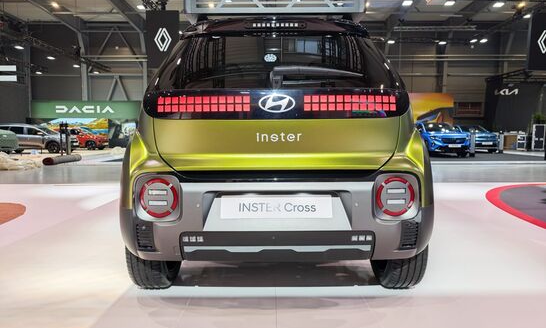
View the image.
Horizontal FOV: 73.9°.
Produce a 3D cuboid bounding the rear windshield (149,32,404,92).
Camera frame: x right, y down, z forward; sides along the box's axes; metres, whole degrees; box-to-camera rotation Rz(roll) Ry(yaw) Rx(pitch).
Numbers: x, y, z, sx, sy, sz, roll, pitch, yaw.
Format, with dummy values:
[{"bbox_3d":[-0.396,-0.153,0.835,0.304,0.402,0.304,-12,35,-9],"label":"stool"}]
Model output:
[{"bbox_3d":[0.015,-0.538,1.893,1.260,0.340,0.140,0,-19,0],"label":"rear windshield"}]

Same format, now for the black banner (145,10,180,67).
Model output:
[{"bbox_3d":[-4.806,-5.370,15.620,1.420,2.500,0.300,0,5,0],"label":"black banner"}]

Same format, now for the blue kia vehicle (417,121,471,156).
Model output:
[{"bbox_3d":[7.860,-1.286,17.604,1.850,1.600,4.550,0,5,3],"label":"blue kia vehicle"}]

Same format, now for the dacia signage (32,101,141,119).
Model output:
[{"bbox_3d":[-13.913,-4.019,26.764,8.200,1.320,0.300,0,5,0],"label":"dacia signage"}]

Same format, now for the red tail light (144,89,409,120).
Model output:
[{"bbox_3d":[0.020,-0.286,1.813,1.330,0.155,0.200,0,5,0],"label":"red tail light"}]

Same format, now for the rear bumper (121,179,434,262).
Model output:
[{"bbox_3d":[0.022,0.254,1.826,1.570,0.400,0.370,0,5,0],"label":"rear bumper"}]

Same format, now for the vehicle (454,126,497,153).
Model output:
[{"bbox_3d":[10.900,-1.519,20.745,1.850,1.570,4.400,0,5,-2],"label":"vehicle"}]

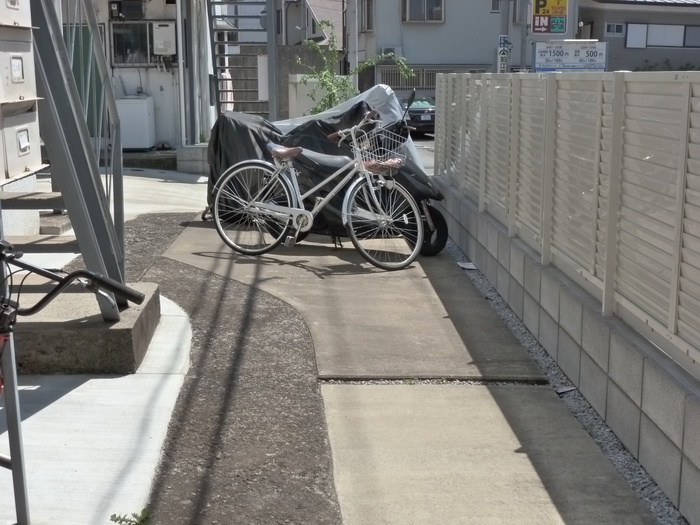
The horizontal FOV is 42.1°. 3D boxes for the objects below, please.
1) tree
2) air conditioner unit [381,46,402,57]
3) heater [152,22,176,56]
[{"bbox_3d":[0.088,-2.701,14.500,1.850,2.270,1.550,0,12,0],"label":"tree"},{"bbox_3d":[1.672,-8.222,35.800,0.790,0.540,0.290,-1,12,-1],"label":"air conditioner unit"},{"bbox_3d":[-3.043,-3.673,14.950,0.355,0.535,0.210,-1,12,-2],"label":"heater"}]

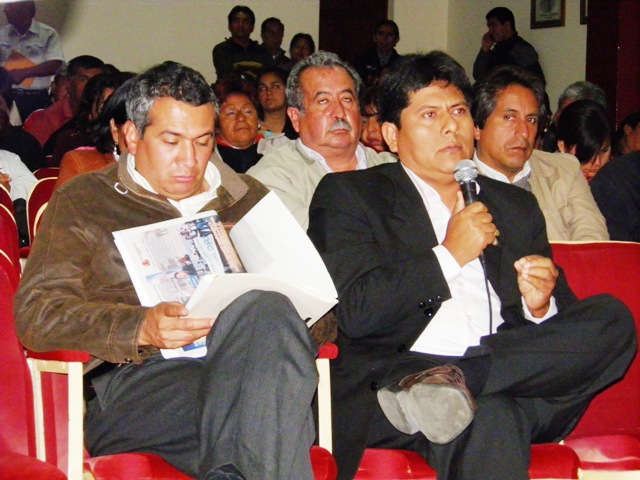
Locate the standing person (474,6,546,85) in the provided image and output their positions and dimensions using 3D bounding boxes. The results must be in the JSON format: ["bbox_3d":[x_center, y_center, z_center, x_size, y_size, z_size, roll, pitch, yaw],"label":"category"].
[{"bbox_3d":[1.299,-0.762,14.338,0.420,1.690,0.480,-1,3,-37],"label":"standing person"}]

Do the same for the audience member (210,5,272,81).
[{"bbox_3d":[-0.570,-0.809,14.638,0.500,1.690,0.330,1,3,-9],"label":"audience member"}]

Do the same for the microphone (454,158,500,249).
[{"bbox_3d":[0.309,-0.087,4.243,0.052,0.168,0.052,-10,-17,0],"label":"microphone"}]

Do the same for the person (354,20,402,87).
[{"bbox_3d":[0.458,-0.766,15.037,0.480,1.650,0.300,1,3,-2],"label":"person"}]

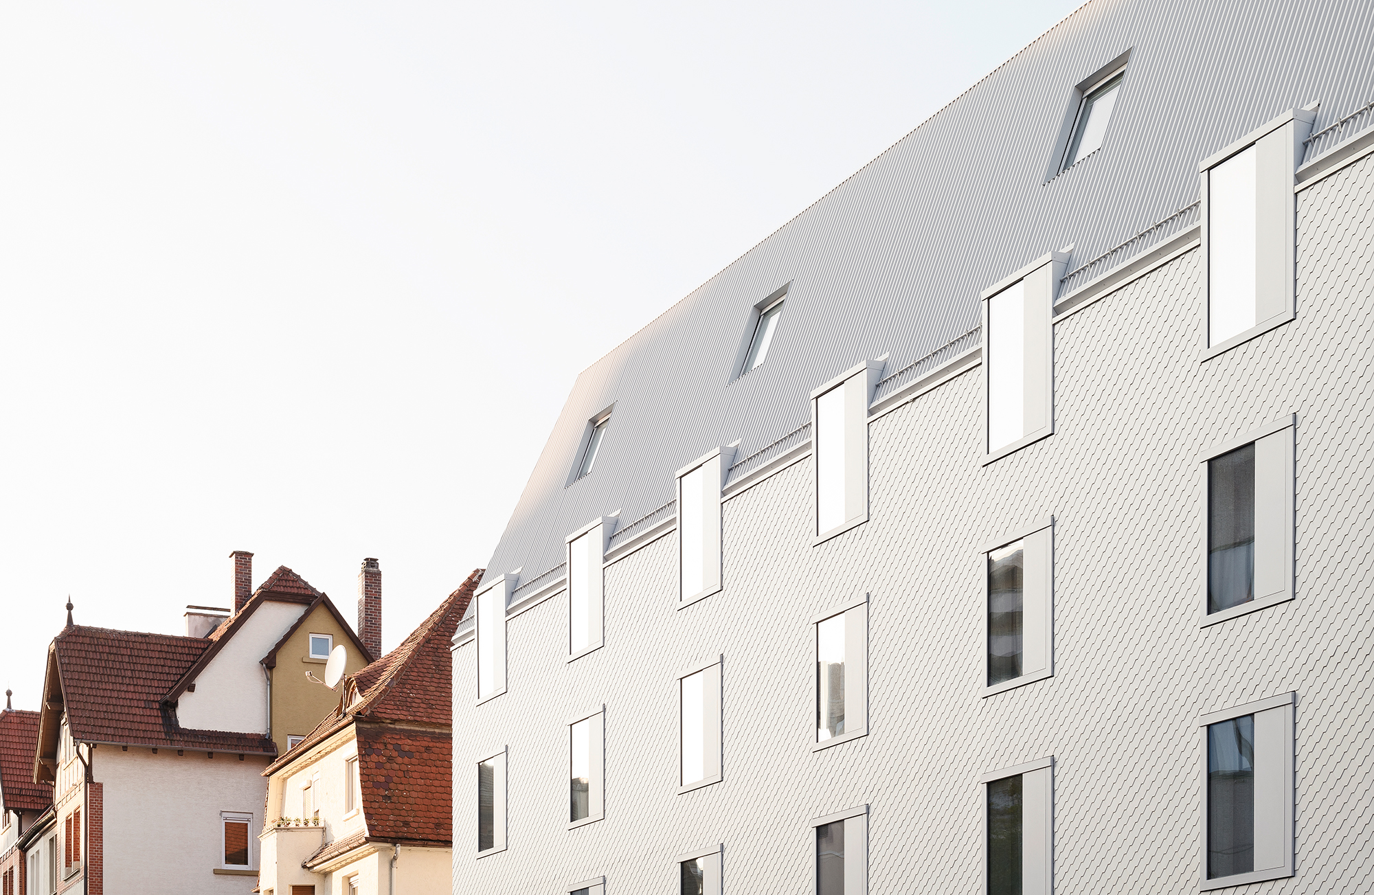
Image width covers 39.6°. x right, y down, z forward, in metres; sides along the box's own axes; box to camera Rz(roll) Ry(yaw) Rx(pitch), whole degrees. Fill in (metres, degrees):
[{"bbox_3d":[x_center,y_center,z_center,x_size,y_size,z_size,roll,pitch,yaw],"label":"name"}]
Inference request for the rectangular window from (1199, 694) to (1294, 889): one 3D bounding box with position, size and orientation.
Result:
[{"bbox_3d":[6.007,3.698,20.392,0.150,1.950,1.460,8,-17,-28],"label":"rectangular window"}]

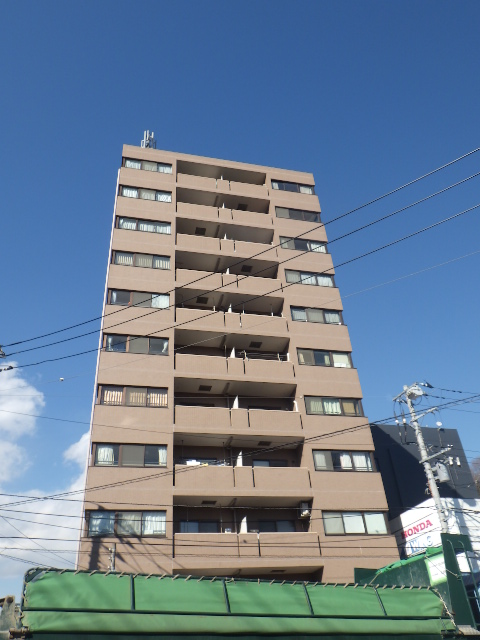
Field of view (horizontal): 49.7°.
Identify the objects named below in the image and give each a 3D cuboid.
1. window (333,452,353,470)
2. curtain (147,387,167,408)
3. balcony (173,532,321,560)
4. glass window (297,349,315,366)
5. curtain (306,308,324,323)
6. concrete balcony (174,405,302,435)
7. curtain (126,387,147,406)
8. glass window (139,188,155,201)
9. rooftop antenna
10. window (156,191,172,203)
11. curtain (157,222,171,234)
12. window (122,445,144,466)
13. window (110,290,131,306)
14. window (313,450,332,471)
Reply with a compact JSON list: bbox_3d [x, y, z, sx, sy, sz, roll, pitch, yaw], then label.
[{"bbox_3d":[4.962,6.831,25.017,0.996,0.985,0.080,5,-37,-13],"label":"window"},{"bbox_3d":[-3.898,3.741,24.592,0.990,1.020,0.080,5,-37,-13],"label":"curtain"},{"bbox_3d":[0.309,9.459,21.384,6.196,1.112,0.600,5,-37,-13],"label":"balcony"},{"bbox_3d":[3.629,2.060,28.173,0.941,0.985,0.080,5,-37,-13],"label":"glass window"},{"bbox_3d":[4.404,-0.079,30.055,1.040,1.020,0.100,5,-37,-13],"label":"curtain"},{"bbox_3d":[-0.136,5.293,25.354,6.300,1.380,1.400,5,-37,-13],"label":"concrete balcony"},{"bbox_3d":[-4.771,3.562,23.904,0.943,0.957,0.100,5,-38,-13],"label":"curtain"},{"bbox_3d":[-5.857,-7.910,32.890,1.060,1.020,0.080,5,-37,-13],"label":"glass window"},{"bbox_3d":[-6.577,-12.979,37.407,1.050,2.000,1.000,5,-38,-13],"label":"rooftop antenna"},{"bbox_3d":[-4.839,-7.916,33.184,0.980,0.980,0.100,5,-37,-13],"label":"window"},{"bbox_3d":[-4.673,-5.589,31.624,0.900,0.920,0.120,5,-37,-13],"label":"curtain"},{"bbox_3d":[-4.700,5.980,22.848,0.950,1.000,0.100,5,-37,-13],"label":"window"},{"bbox_3d":[-6.346,-1.123,27.608,1.059,0.985,0.080,5,-37,-13],"label":"window"},{"bbox_3d":[3.987,6.714,24.633,0.970,1.020,0.080,5,-37,-13],"label":"window"}]

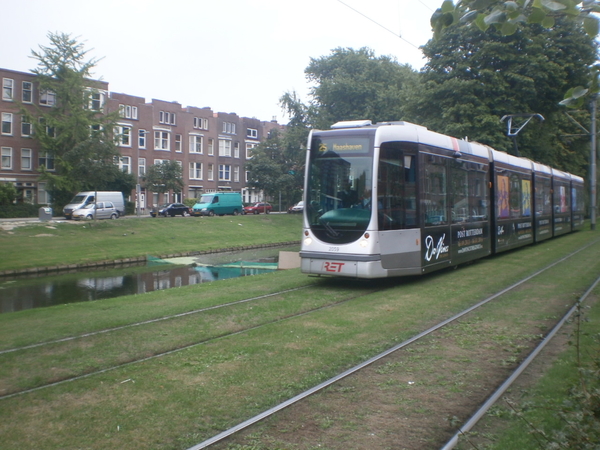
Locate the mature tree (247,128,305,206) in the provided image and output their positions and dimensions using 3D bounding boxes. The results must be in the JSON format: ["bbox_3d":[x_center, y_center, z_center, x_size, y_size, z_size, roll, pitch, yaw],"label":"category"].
[{"bbox_3d":[-2.861,-5.889,70.000,6.800,9.900,6.600,0,3,0],"label":"mature tree"}]

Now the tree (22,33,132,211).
[{"bbox_3d":[-20.411,-9.215,57.500,9.800,17.000,9.000,2,3,31],"label":"tree"}]

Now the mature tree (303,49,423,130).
[{"bbox_3d":[6.615,-9.844,65.000,12.500,17.400,12.000,2,3,31],"label":"mature tree"}]

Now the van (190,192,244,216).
[{"bbox_3d":[-8.279,-2.029,63.000,1.950,2.280,5.200,2,3,31],"label":"van"}]

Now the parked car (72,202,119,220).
[{"bbox_3d":[-16.837,-1.147,51.500,1.600,1.460,3.650,2,3,31],"label":"parked car"}]

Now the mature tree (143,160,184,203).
[{"bbox_3d":[-12.578,-3.336,57.500,3.900,5.300,3.900,2,3,31],"label":"mature tree"}]

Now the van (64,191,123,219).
[{"bbox_3d":[-18.652,-1.766,56.500,2.000,2.520,5.400,2,3,31],"label":"van"}]

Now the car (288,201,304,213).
[{"bbox_3d":[0.440,-2.227,78.500,1.720,1.520,4.100,2,3,31],"label":"car"}]

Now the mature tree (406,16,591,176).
[{"bbox_3d":[14.459,-7.464,45.000,13.500,14.800,12.500,2,3,31],"label":"mature tree"}]

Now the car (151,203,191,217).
[{"bbox_3d":[-13.229,-1.526,63.500,1.700,1.400,4.100,2,3,31],"label":"car"}]

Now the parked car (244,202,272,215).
[{"bbox_3d":[-4.981,-1.980,74.000,1.700,1.430,4.150,2,3,31],"label":"parked car"}]

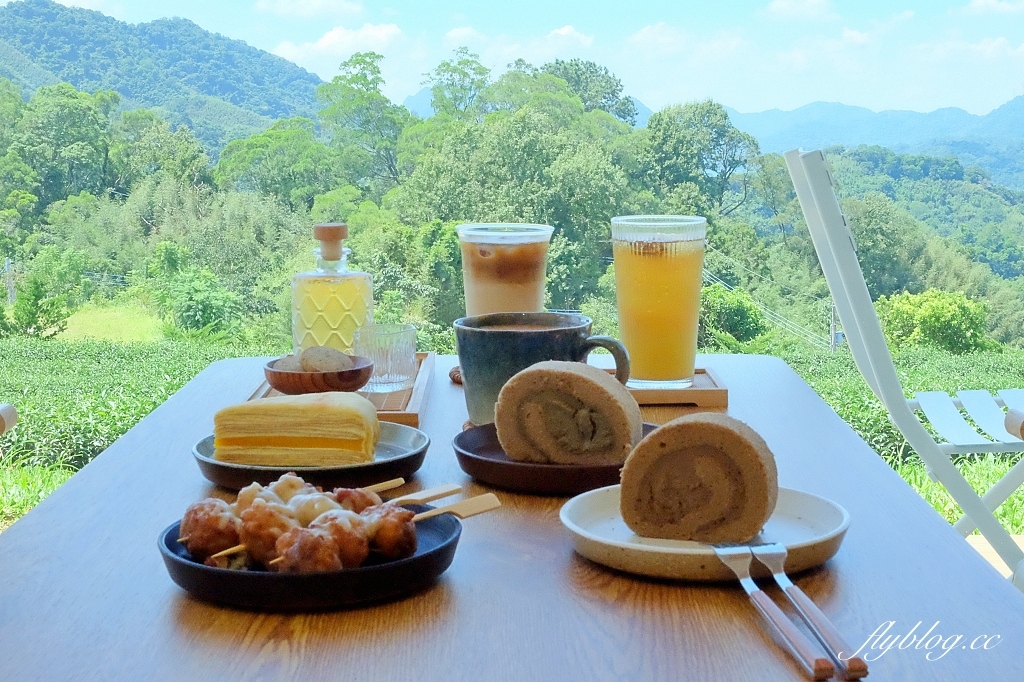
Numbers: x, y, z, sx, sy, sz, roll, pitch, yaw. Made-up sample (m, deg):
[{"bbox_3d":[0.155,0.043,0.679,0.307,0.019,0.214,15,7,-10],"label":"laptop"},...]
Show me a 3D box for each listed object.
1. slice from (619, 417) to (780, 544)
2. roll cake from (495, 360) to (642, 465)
[{"bbox_3d":[0.105,0.076,0.751,0.083,0.067,0.029,3,10,21],"label":"slice"},{"bbox_3d":[0.039,0.050,0.923,0.095,0.065,0.034,3,9,17],"label":"roll cake"}]

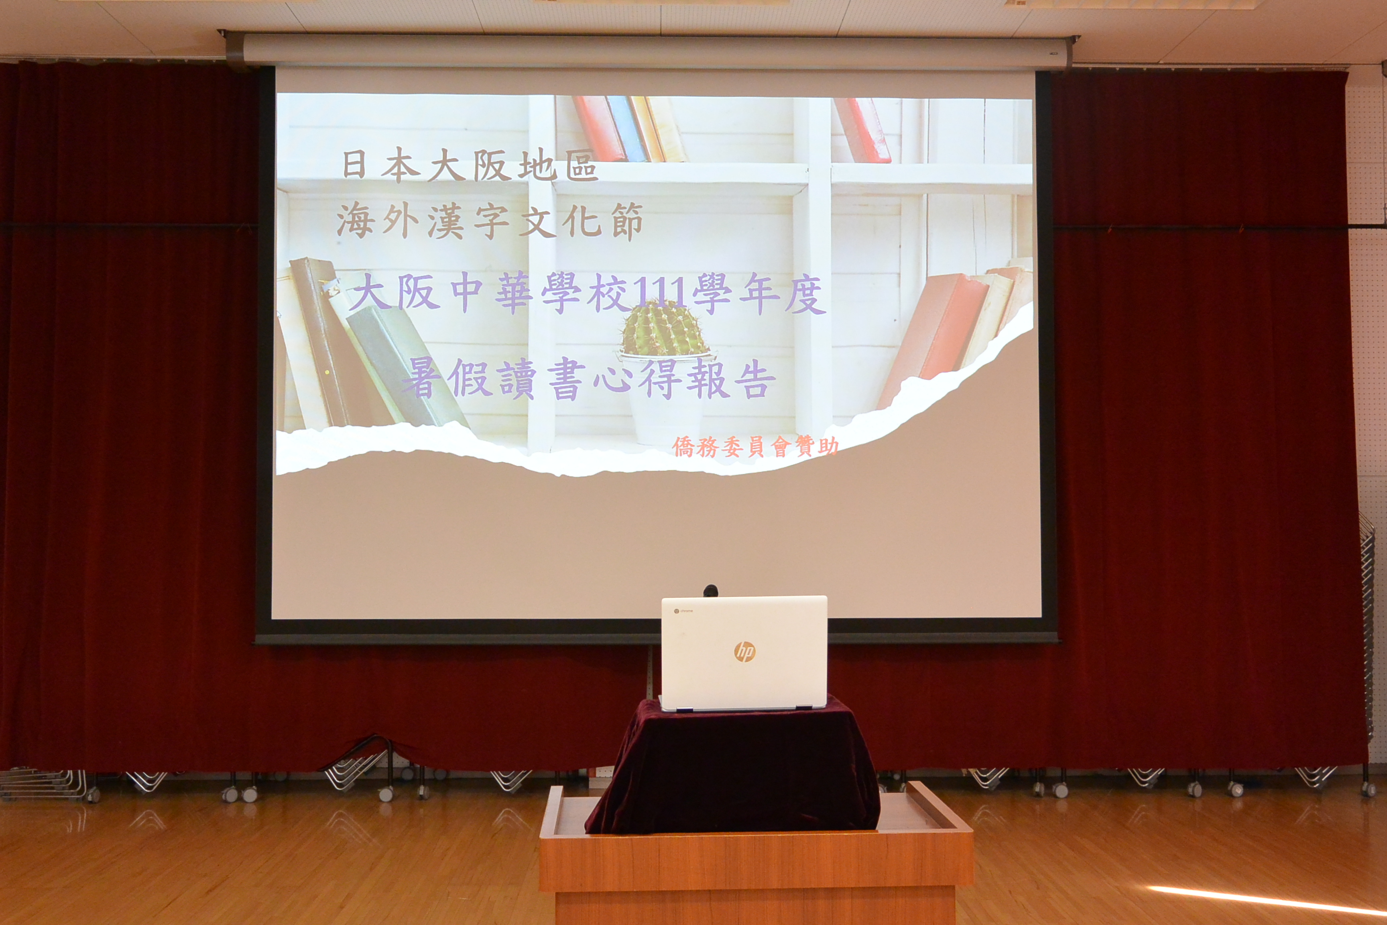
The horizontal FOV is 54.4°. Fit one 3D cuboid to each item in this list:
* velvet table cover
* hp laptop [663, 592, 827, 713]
[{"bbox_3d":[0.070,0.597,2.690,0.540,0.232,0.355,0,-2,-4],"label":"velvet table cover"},{"bbox_3d":[0.093,0.377,2.747,0.325,0.227,0.240,0,-3,-4],"label":"hp laptop"}]

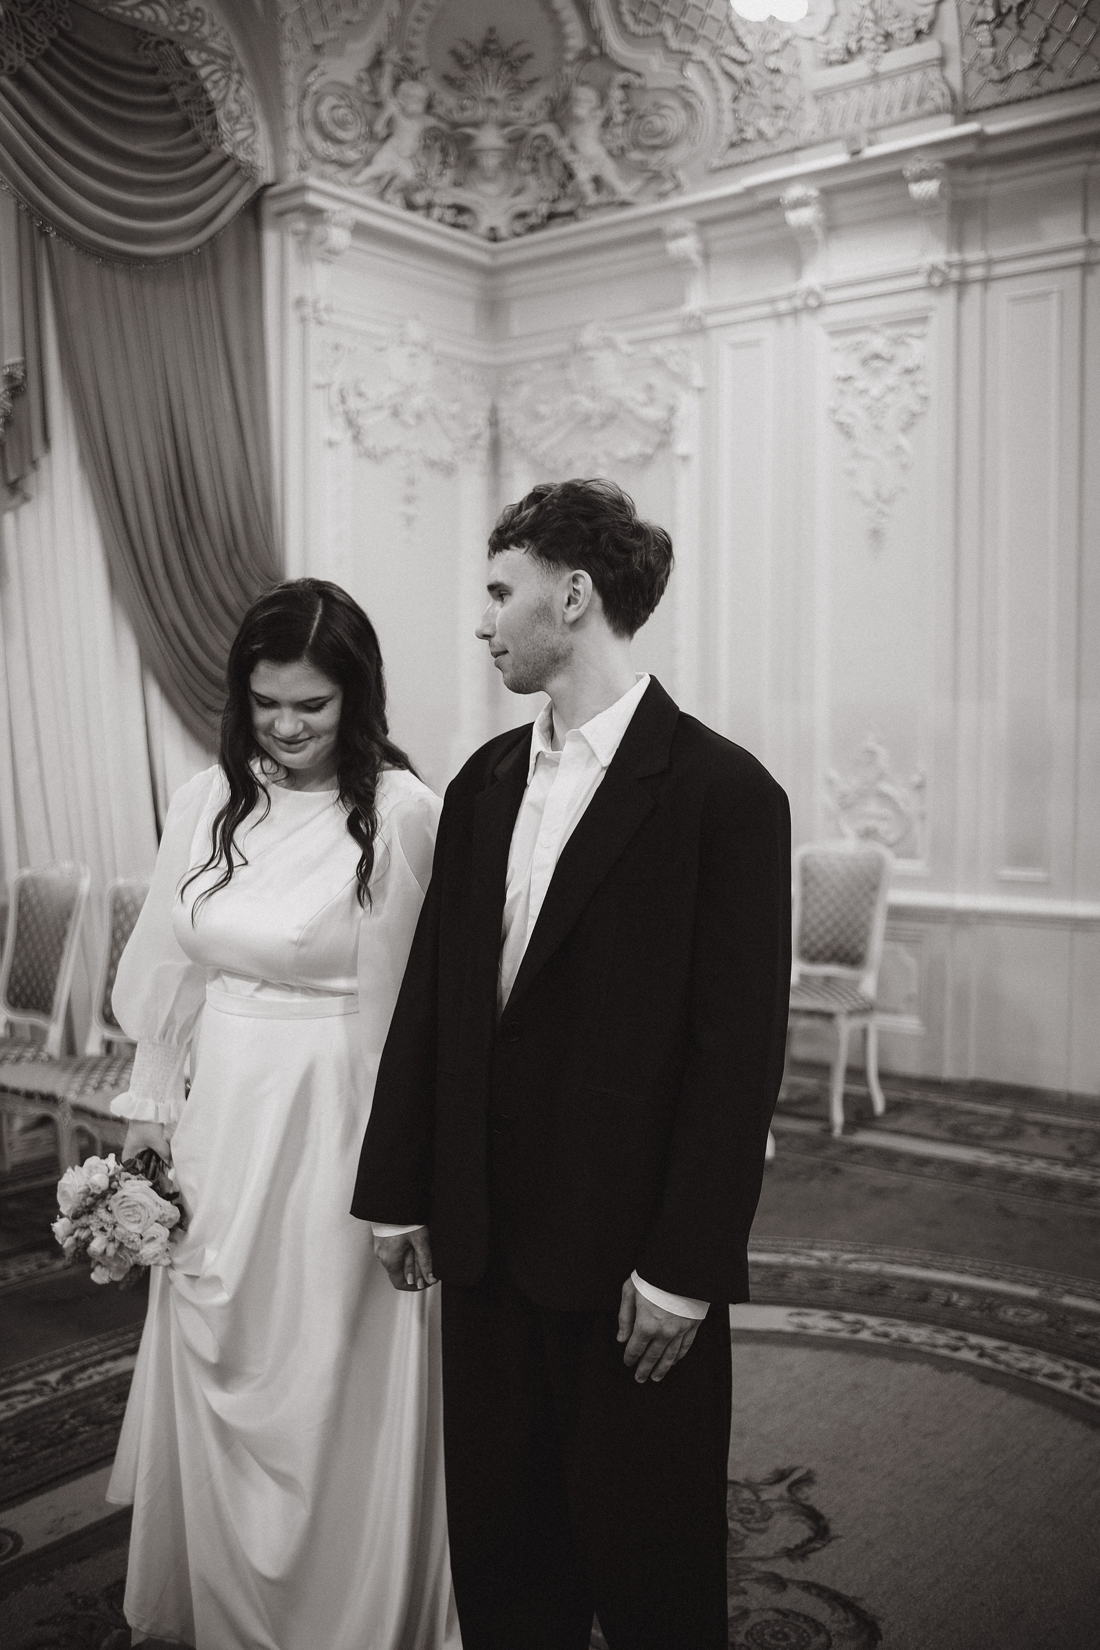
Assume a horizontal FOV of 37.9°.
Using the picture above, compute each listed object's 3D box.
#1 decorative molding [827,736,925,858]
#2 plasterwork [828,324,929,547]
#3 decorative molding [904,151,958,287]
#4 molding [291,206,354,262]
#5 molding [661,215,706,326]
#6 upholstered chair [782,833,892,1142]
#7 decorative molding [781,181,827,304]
[{"bbox_3d":[1.309,-0.111,6.467,0.429,0.503,0.089,3,5,37],"label":"decorative molding"},{"bbox_3d":[1.298,-1.529,6.368,0.429,0.878,0.089,3,5,37],"label":"plasterwork"},{"bbox_3d":[1.460,-2.297,6.126,0.183,0.469,0.188,3,5,37],"label":"decorative molding"},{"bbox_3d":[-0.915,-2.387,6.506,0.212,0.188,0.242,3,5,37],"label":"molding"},{"bbox_3d":[0.600,-2.323,6.768,0.187,0.424,0.188,3,5,37],"label":"molding"},{"bbox_3d":[0.955,0.572,5.863,0.454,1.026,0.484,3,5,37],"label":"upholstered chair"},{"bbox_3d":[1.043,-2.316,6.437,0.178,0.469,0.188,3,5,37],"label":"decorative molding"}]

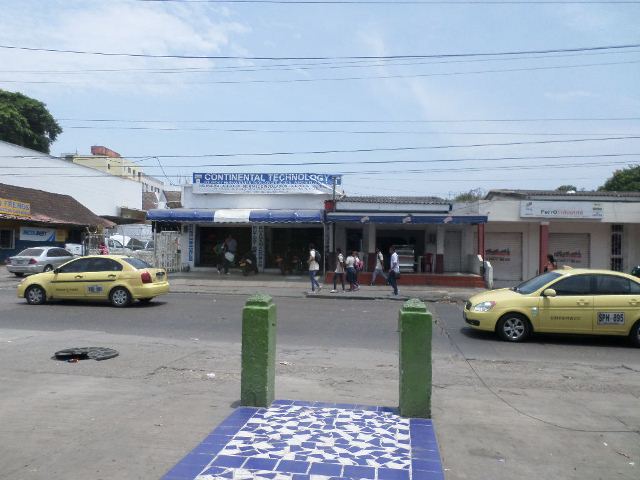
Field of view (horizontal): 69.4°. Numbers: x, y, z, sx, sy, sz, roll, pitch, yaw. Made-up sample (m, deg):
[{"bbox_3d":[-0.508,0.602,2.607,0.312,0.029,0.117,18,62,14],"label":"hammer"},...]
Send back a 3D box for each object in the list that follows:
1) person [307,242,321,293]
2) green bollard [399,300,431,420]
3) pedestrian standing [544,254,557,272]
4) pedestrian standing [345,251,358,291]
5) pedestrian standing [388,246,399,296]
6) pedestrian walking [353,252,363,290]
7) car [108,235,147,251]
[{"bbox_3d":[-0.193,0.979,16.192,0.560,1.730,0.500,1,0,7],"label":"person"},{"bbox_3d":[1.010,1.240,4.860,0.290,1.200,0.290,1,0,8],"label":"green bollard"},{"bbox_3d":[8.274,1.226,16.591,0.400,1.560,0.460,1,0,7],"label":"pedestrian standing"},{"bbox_3d":[1.151,1.110,16.891,0.450,1.530,0.480,1,0,10],"label":"pedestrian standing"},{"bbox_3d":[2.560,1.049,15.992,0.420,1.690,0.500,1,0,7],"label":"pedestrian standing"},{"bbox_3d":[1.422,1.119,17.291,0.500,1.530,0.480,1,0,7],"label":"pedestrian walking"},{"bbox_3d":[-11.243,0.569,26.994,1.750,1.650,4.400,1,-1,-40],"label":"car"}]

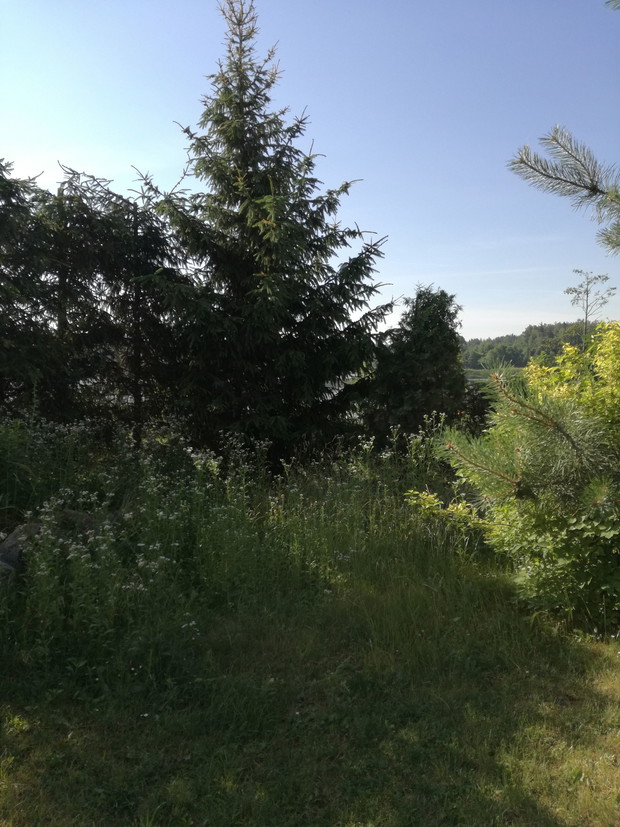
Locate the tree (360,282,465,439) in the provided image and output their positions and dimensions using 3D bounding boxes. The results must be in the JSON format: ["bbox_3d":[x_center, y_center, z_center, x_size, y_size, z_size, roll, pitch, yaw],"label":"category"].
[{"bbox_3d":[1.396,-0.567,8.700,1.380,2.350,1.380,0,4,0],"label":"tree"}]

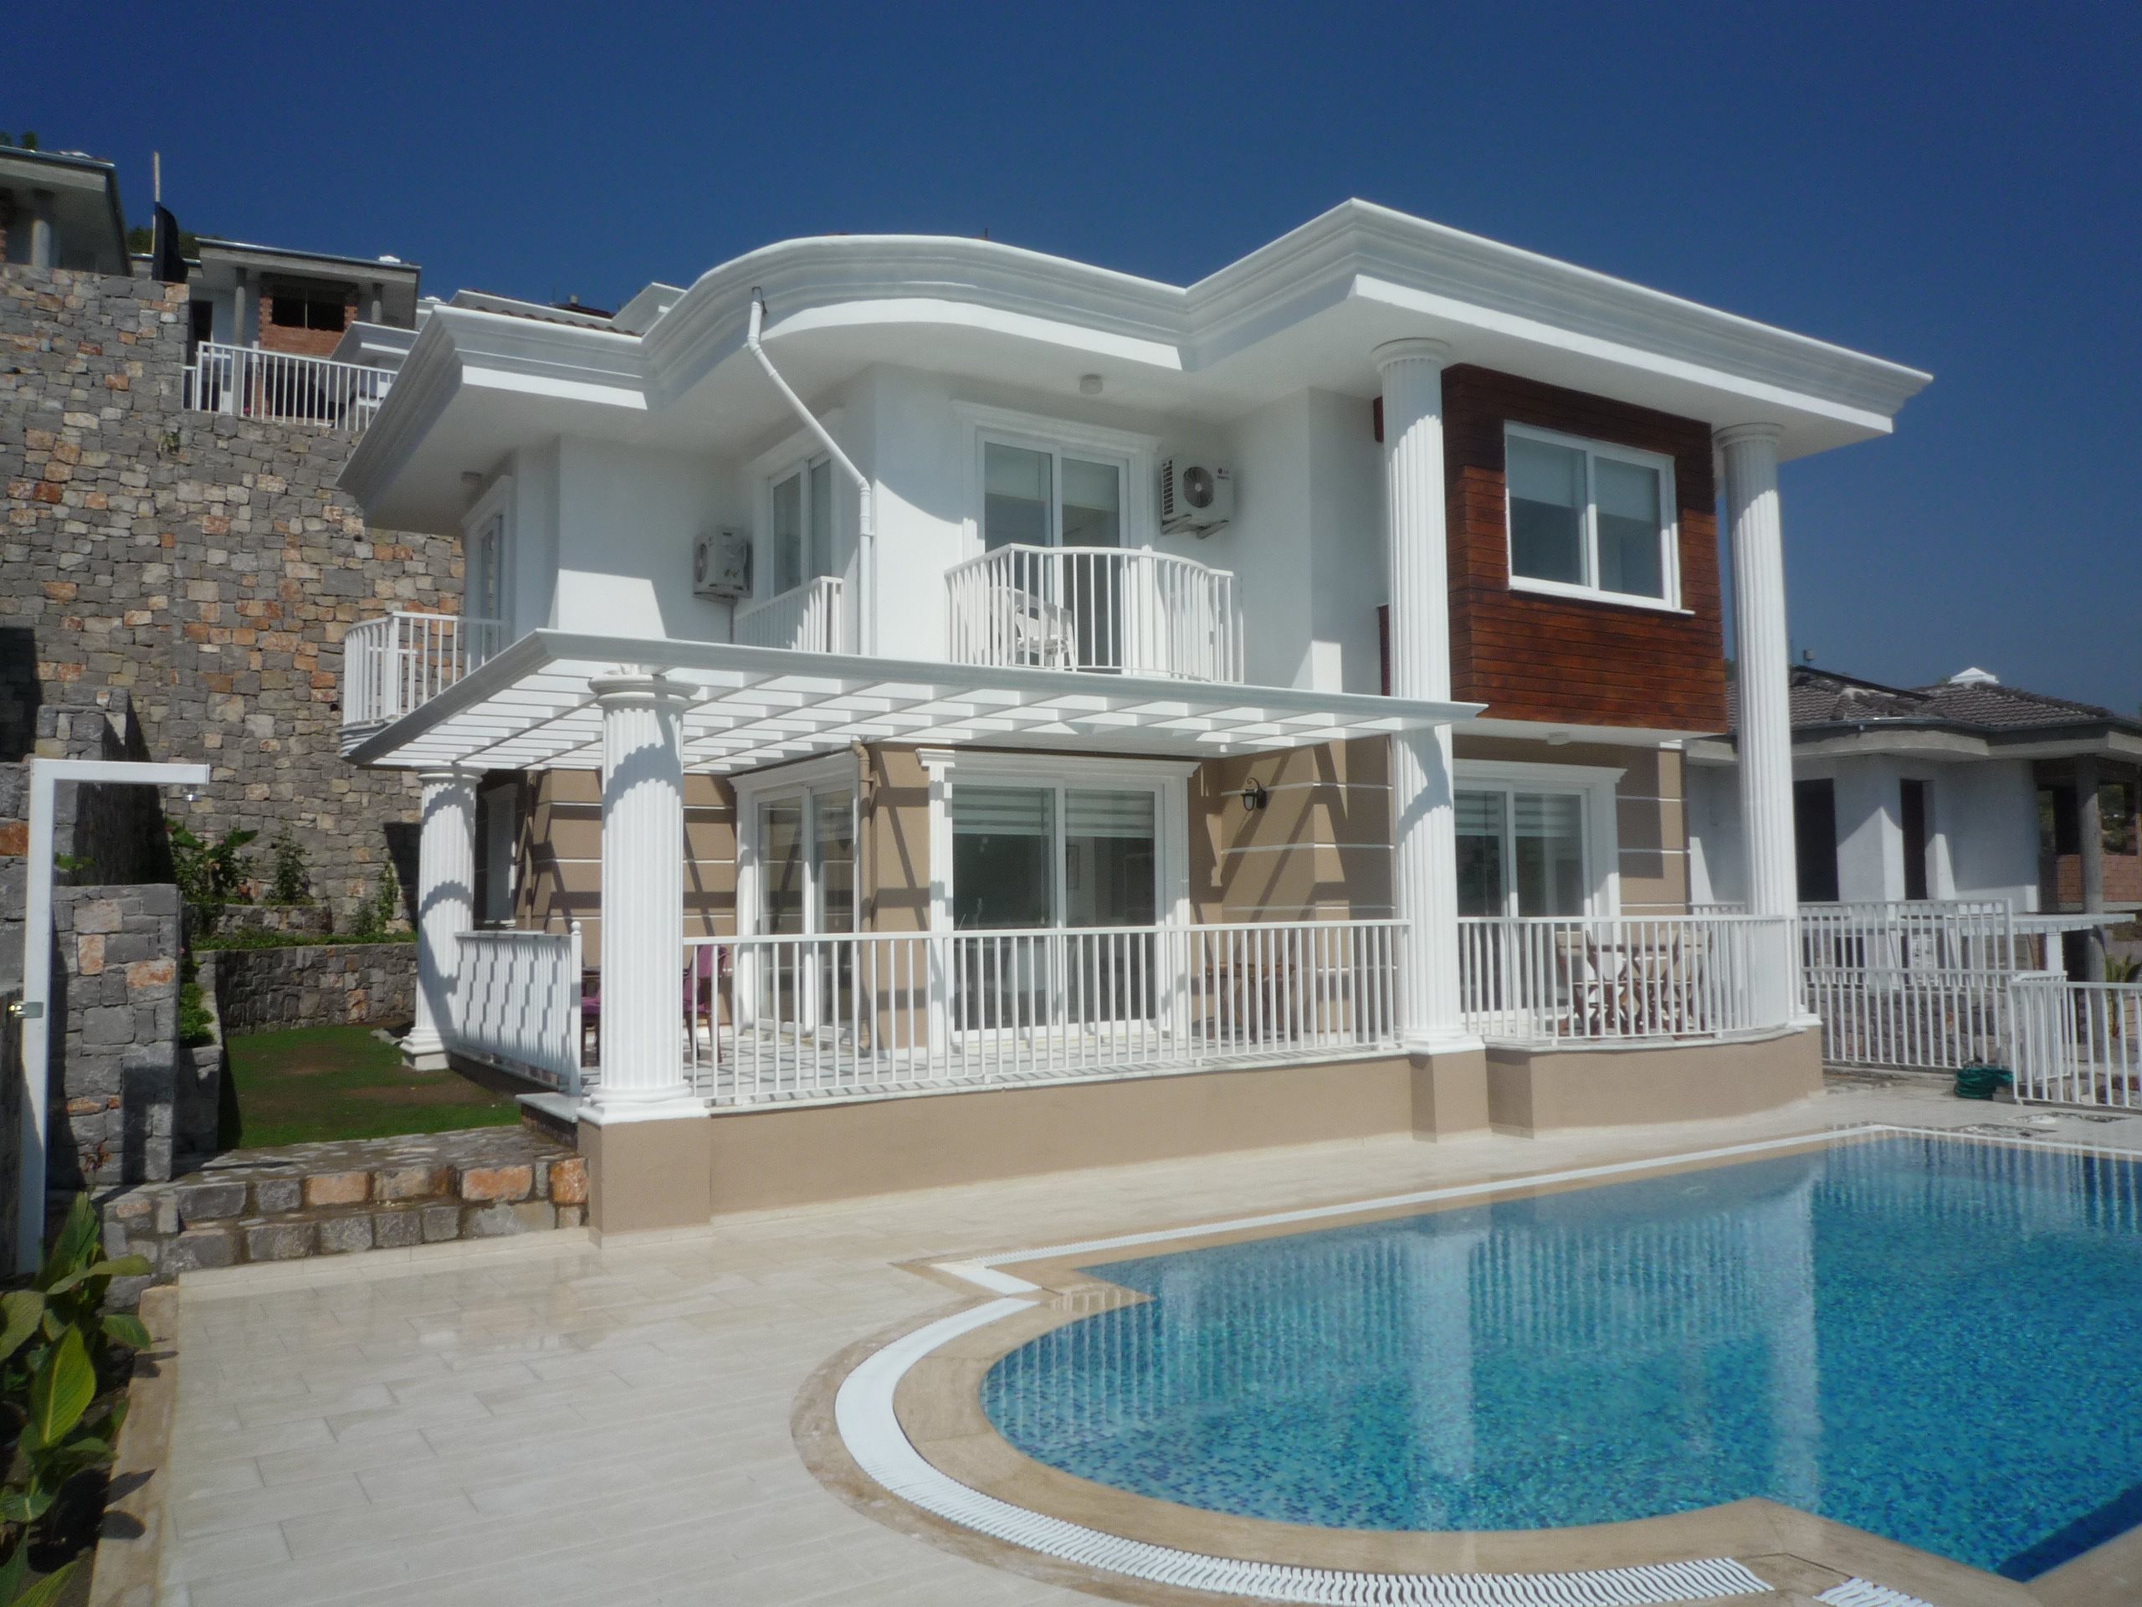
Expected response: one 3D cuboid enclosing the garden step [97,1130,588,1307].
[{"bbox_3d":[-4.020,2.207,8.566,2.303,0.457,1.448,1,-4,-32],"label":"garden step"}]

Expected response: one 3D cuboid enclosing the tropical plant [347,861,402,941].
[{"bbox_3d":[-8.746,1.231,19.458,0.580,0.990,0.450,1,-4,-32],"label":"tropical plant"}]

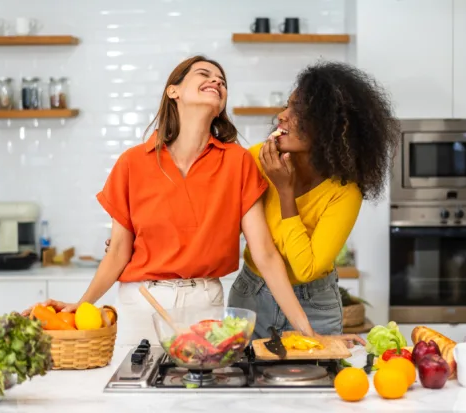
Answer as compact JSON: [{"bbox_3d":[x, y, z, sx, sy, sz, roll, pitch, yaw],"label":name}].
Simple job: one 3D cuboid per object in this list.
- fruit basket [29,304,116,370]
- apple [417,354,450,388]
[{"bbox_3d":[-0.429,0.350,2.560,0.240,0.145,0.225,0,3,1],"label":"fruit basket"},{"bbox_3d":[0.454,0.373,2.141,0.073,0.075,0.073,0,2,0],"label":"apple"}]

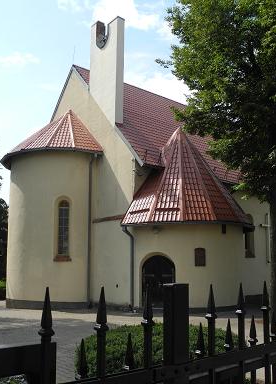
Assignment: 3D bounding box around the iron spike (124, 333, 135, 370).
[{"bbox_3d":[-0.034,0.639,1.660,0.043,0.152,0.043,9,-13,-43],"label":"iron spike"}]

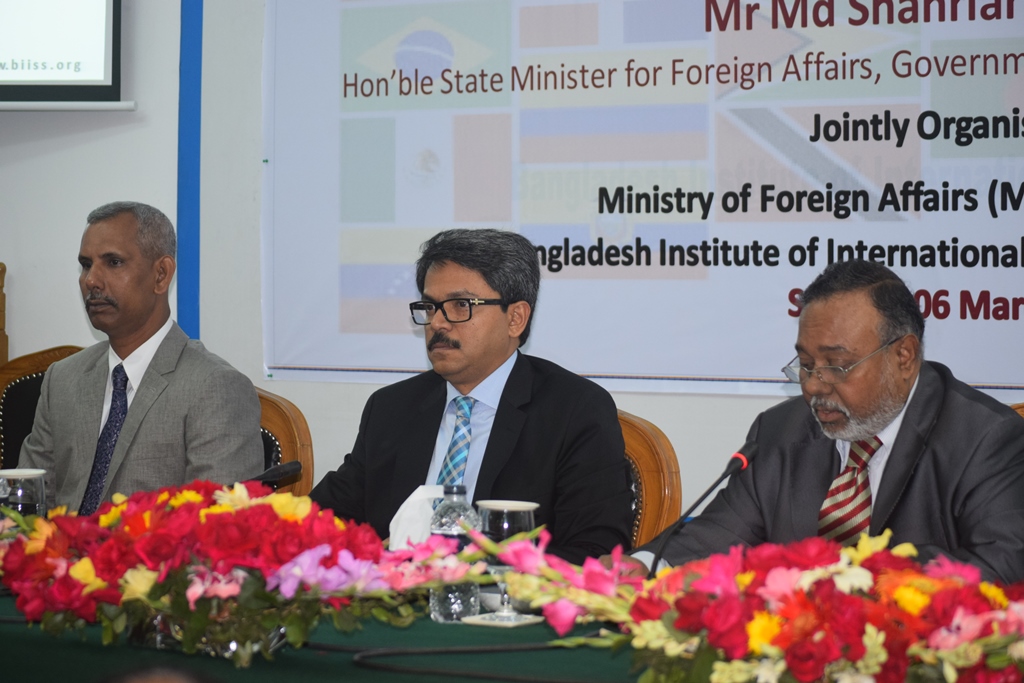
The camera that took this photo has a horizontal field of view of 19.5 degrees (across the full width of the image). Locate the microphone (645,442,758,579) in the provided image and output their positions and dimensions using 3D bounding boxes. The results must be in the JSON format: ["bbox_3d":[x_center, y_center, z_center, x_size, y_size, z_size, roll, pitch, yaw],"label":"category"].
[{"bbox_3d":[0.262,0.267,4.110,0.080,0.240,0.280,1,1,33],"label":"microphone"}]

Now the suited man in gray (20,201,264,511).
[{"bbox_3d":[-0.750,0.425,5.060,0.530,1.330,0.780,1,1,35],"label":"suited man in gray"}]

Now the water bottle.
[{"bbox_3d":[-0.079,0.292,4.120,0.069,0.187,0.069,0,1,0],"label":"water bottle"}]

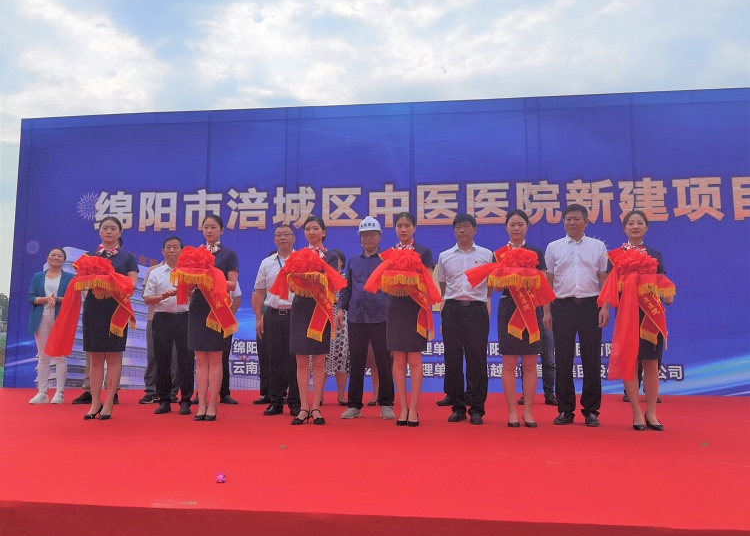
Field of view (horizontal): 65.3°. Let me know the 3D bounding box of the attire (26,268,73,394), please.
[{"bbox_3d":[-3.409,0.670,6.144,0.490,1.316,0.320,2,-7,-15],"label":"attire"}]

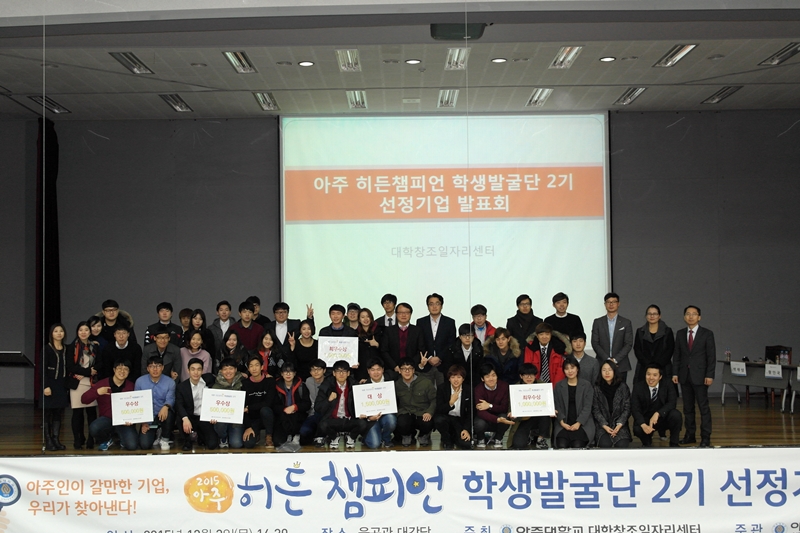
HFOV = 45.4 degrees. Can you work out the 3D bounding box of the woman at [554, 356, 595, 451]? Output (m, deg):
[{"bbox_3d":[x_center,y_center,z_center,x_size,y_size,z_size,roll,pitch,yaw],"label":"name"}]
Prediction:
[{"bbox_3d":[2.076,1.620,11.431,0.510,1.041,0.620,-1,-2,5],"label":"woman"}]

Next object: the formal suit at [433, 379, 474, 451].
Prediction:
[{"bbox_3d":[0.632,1.758,11.388,0.500,0.795,0.550,-1,-2,2],"label":"formal suit"}]

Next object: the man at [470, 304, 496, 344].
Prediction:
[{"bbox_3d":[1.088,1.363,12.600,0.500,1.730,0.350,-1,-2,5],"label":"man"}]

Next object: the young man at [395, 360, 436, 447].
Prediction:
[{"bbox_3d":[0.209,1.707,12.063,0.550,1.038,0.750,-1,-2,3],"label":"young man"}]

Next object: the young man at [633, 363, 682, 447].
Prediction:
[{"bbox_3d":[3.167,1.666,11.750,0.580,1.010,0.660,-1,-2,10],"label":"young man"}]

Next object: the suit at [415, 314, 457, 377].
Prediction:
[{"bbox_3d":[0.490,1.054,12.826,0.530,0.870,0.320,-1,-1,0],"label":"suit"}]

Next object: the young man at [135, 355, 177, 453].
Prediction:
[{"bbox_3d":[-3.067,1.700,11.996,0.490,1.151,0.680,0,-1,-8],"label":"young man"}]

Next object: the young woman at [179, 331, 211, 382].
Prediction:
[{"bbox_3d":[-2.578,1.509,12.059,0.460,1.400,0.450,0,-2,-8],"label":"young woman"}]

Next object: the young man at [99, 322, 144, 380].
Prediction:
[{"bbox_3d":[-3.557,1.505,12.200,0.560,1.540,0.450,0,-2,-10],"label":"young man"}]

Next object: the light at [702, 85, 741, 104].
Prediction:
[{"bbox_3d":[5.311,-2.864,15.776,0.295,0.100,1.235,-1,-2,0],"label":"light"}]

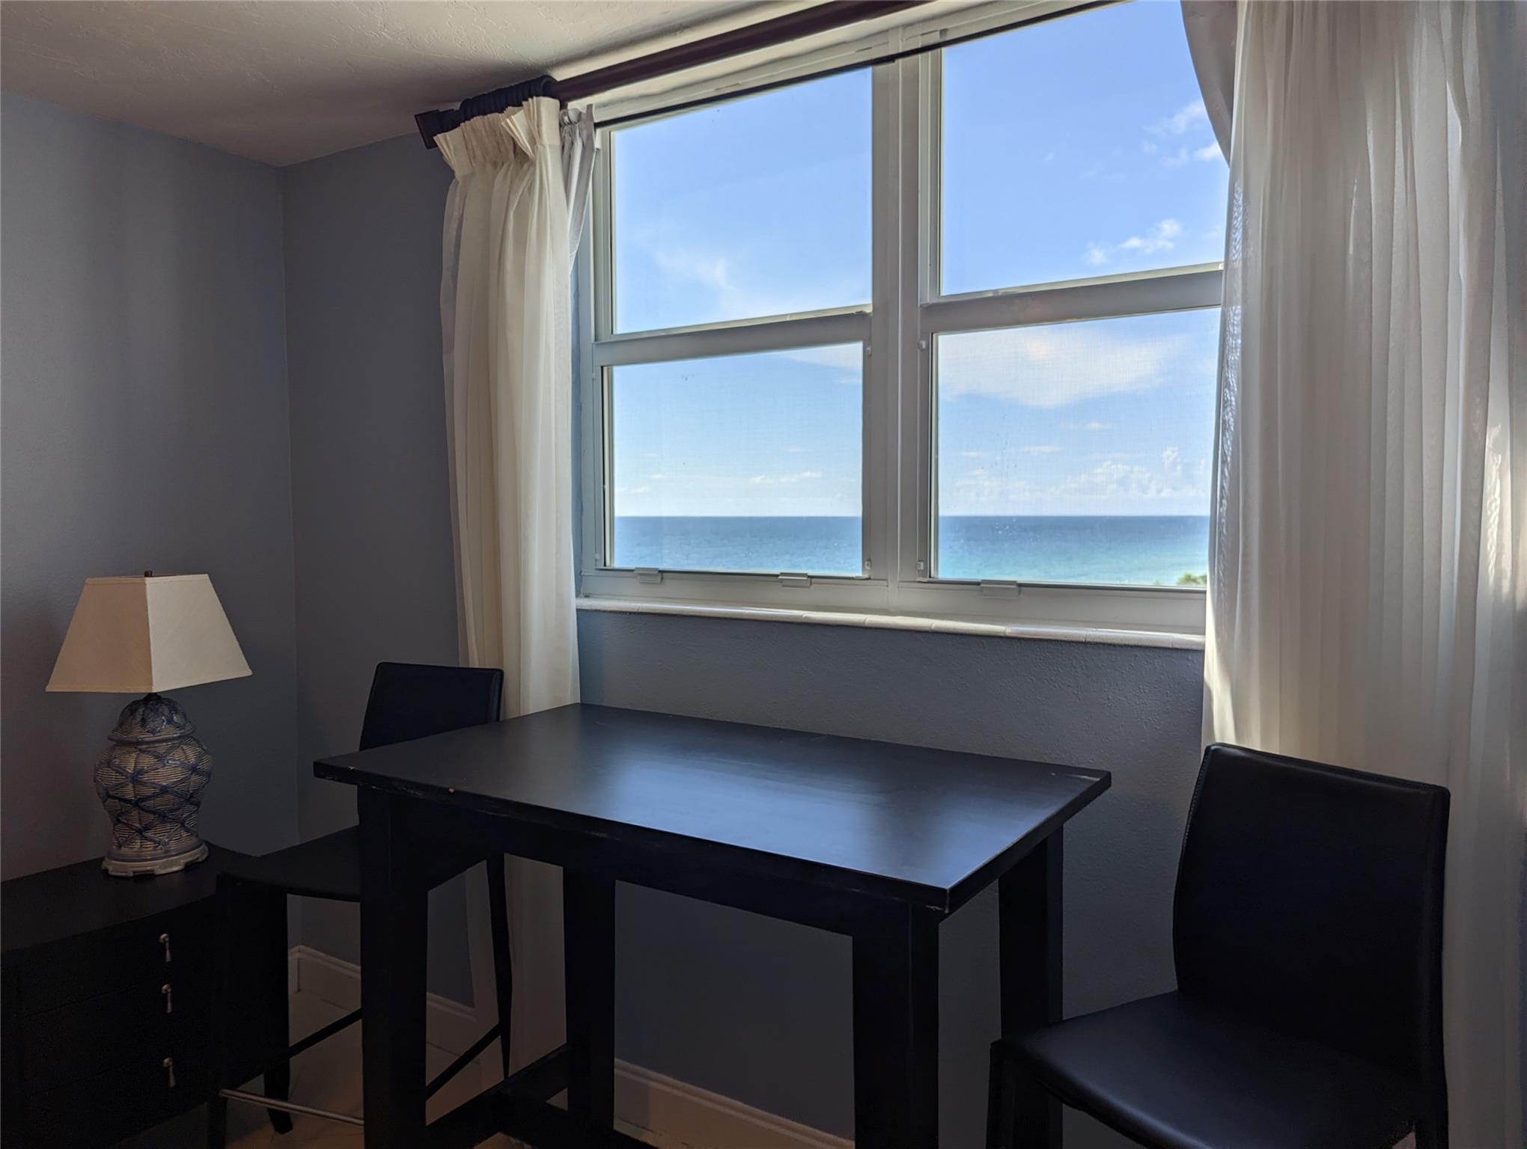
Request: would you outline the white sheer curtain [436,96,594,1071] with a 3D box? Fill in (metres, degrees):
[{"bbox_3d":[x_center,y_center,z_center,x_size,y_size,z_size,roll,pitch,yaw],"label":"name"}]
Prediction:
[{"bbox_3d":[-0.622,0.119,2.625,0.420,2.440,0.150,2,4,32],"label":"white sheer curtain"}]

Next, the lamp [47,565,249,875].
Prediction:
[{"bbox_3d":[-1.541,0.363,2.681,0.302,0.740,0.335,1,3,13],"label":"lamp"}]

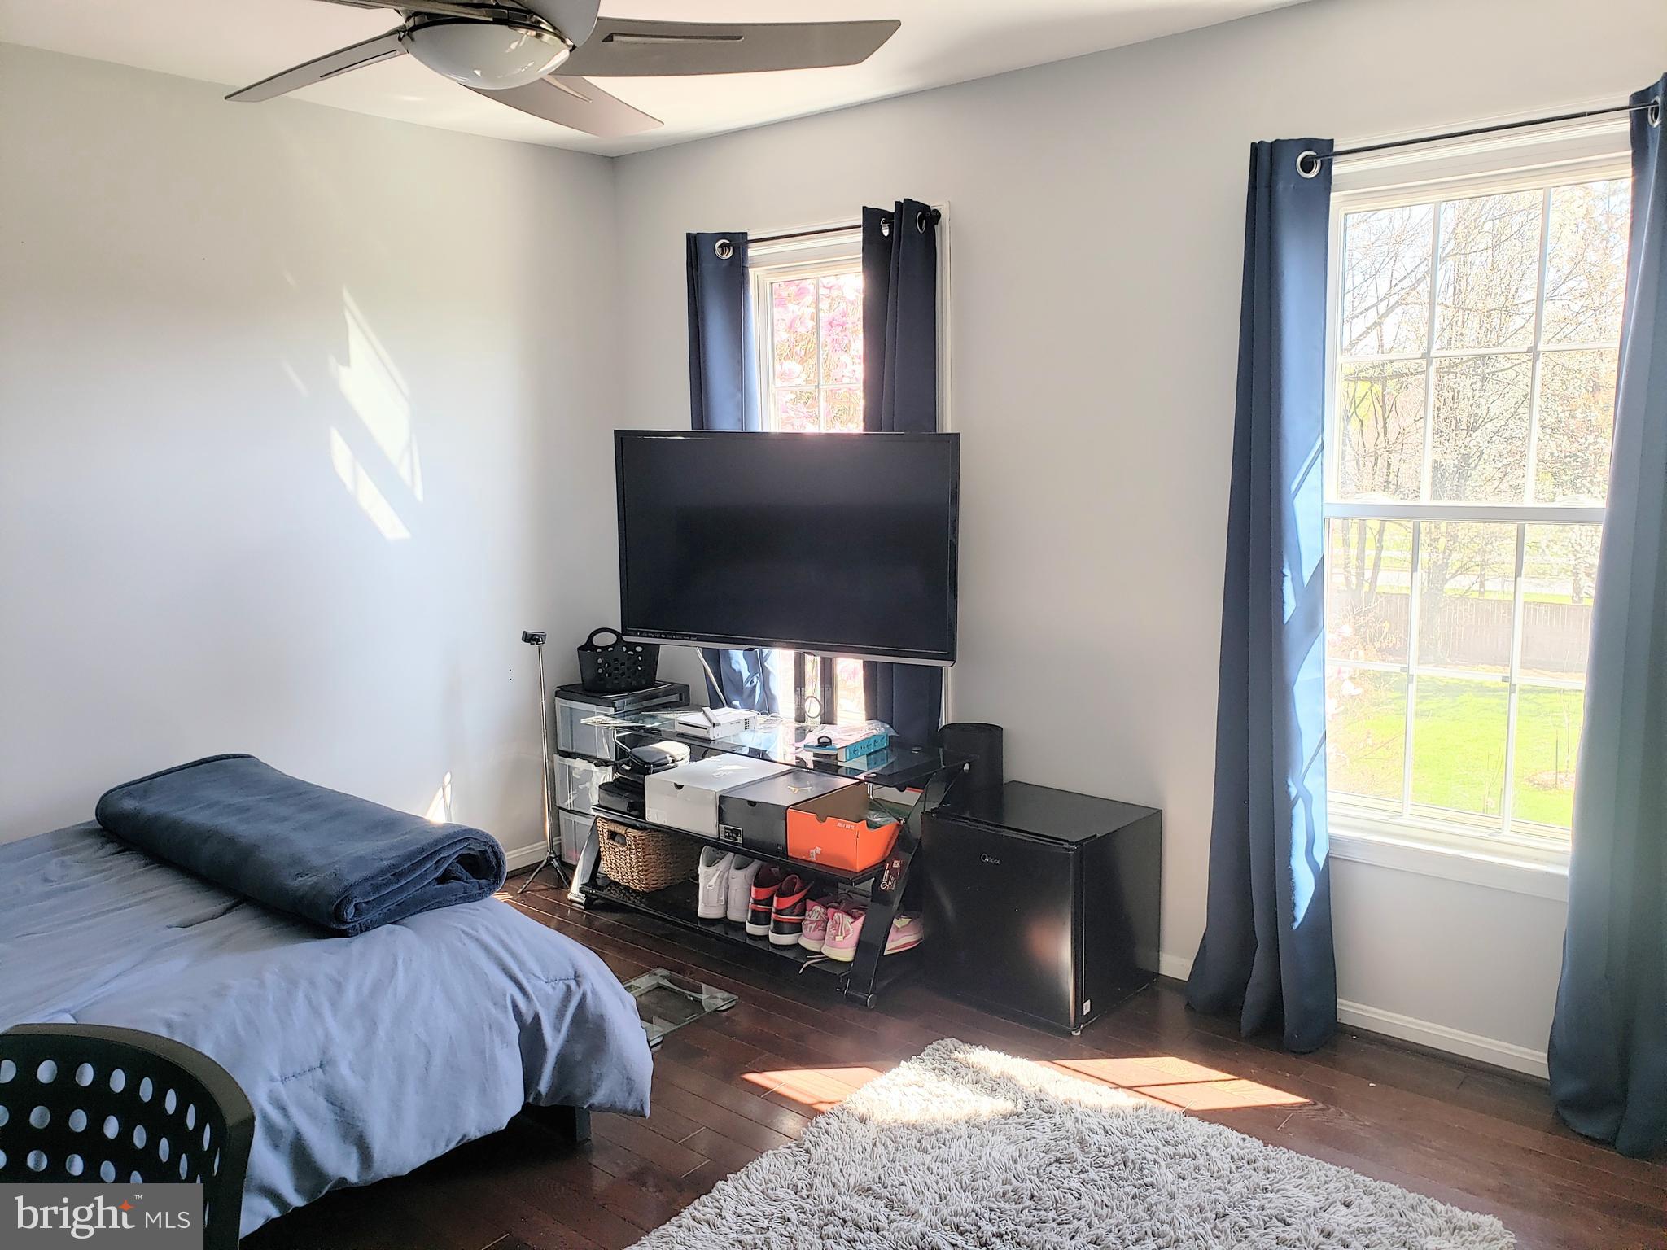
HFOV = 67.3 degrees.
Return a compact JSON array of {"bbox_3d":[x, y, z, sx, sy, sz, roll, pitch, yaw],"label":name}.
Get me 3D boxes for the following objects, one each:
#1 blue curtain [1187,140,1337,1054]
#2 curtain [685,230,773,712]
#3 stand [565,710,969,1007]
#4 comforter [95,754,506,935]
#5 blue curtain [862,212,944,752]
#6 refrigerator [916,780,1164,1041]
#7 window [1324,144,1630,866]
[{"bbox_3d":[1.060,-0.055,2.997,0.340,2.140,0.160,6,12,40],"label":"blue curtain"},{"bbox_3d":[-0.331,-0.218,4.191,0.290,2.130,0.135,6,12,40],"label":"curtain"},{"bbox_3d":[-0.235,0.640,3.849,1.310,0.575,0.530,6,12,40],"label":"stand"},{"bbox_3d":[-1.288,0.487,2.981,1.170,0.145,0.390,6,12,40],"label":"comforter"},{"bbox_3d":[0.204,-0.163,3.742,0.270,2.130,0.135,6,12,40],"label":"blue curtain"},{"bbox_3d":[0.559,0.736,3.384,0.480,0.487,0.430,7,12,42],"label":"refrigerator"},{"bbox_3d":[1.443,-0.235,2.822,0.830,1.610,0.110,6,12,40],"label":"window"}]

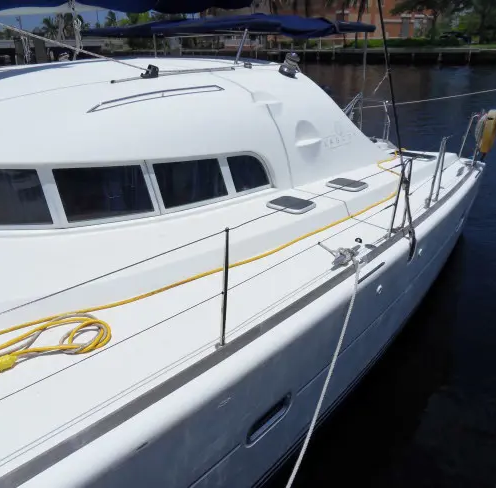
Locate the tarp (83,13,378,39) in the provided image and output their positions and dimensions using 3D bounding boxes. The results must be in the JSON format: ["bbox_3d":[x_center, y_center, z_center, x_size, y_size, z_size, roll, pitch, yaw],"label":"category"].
[{"bbox_3d":[-0.437,-2.749,5.685,3.650,0.300,1.780,21,32,37],"label":"tarp"}]

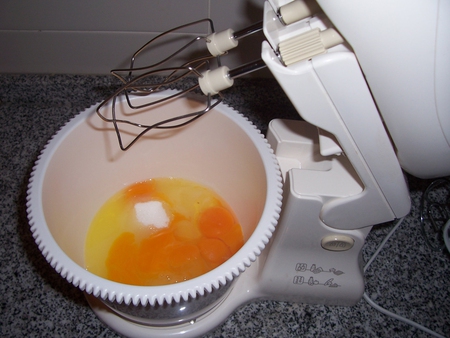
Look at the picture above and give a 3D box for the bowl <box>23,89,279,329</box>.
[{"bbox_3d":[-0.063,0.050,0.450,0.219,0.145,0.219,5,55,0],"label":"bowl"}]

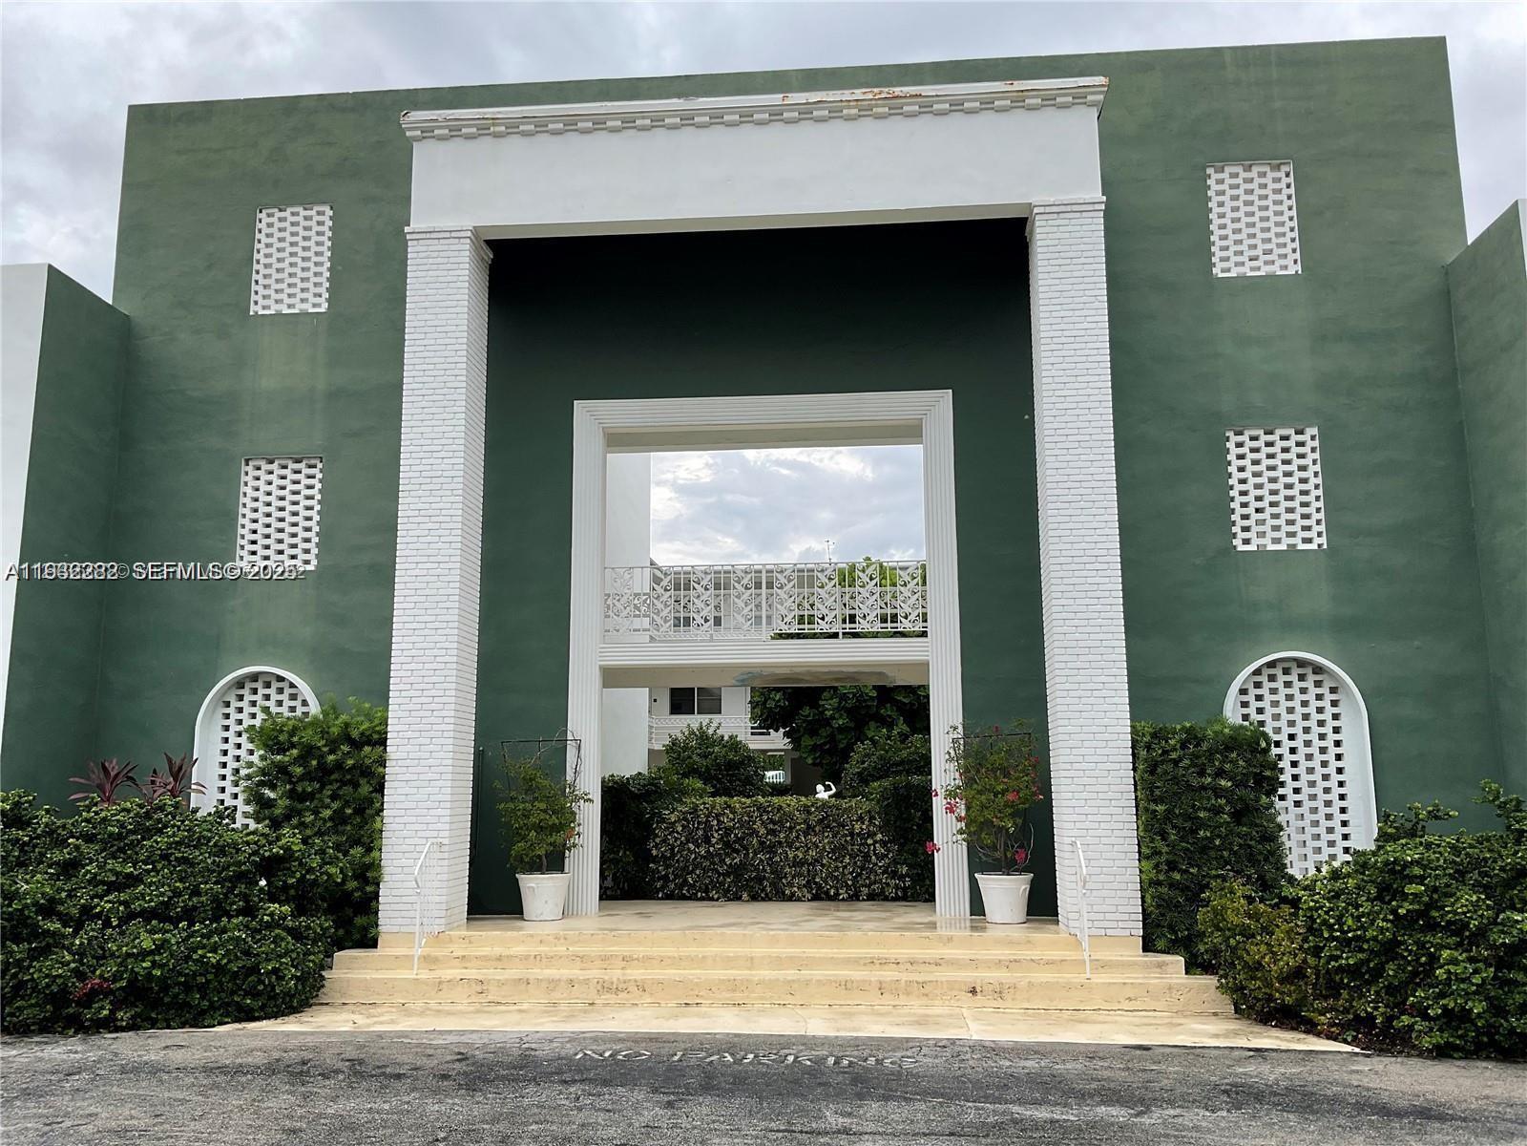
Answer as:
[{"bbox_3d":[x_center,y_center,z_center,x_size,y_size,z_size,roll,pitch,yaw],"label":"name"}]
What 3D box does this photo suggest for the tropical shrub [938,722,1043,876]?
[{"bbox_3d":[2.219,2.196,12.499,1.014,1.480,0.780,-1,-10,5],"label":"tropical shrub"}]

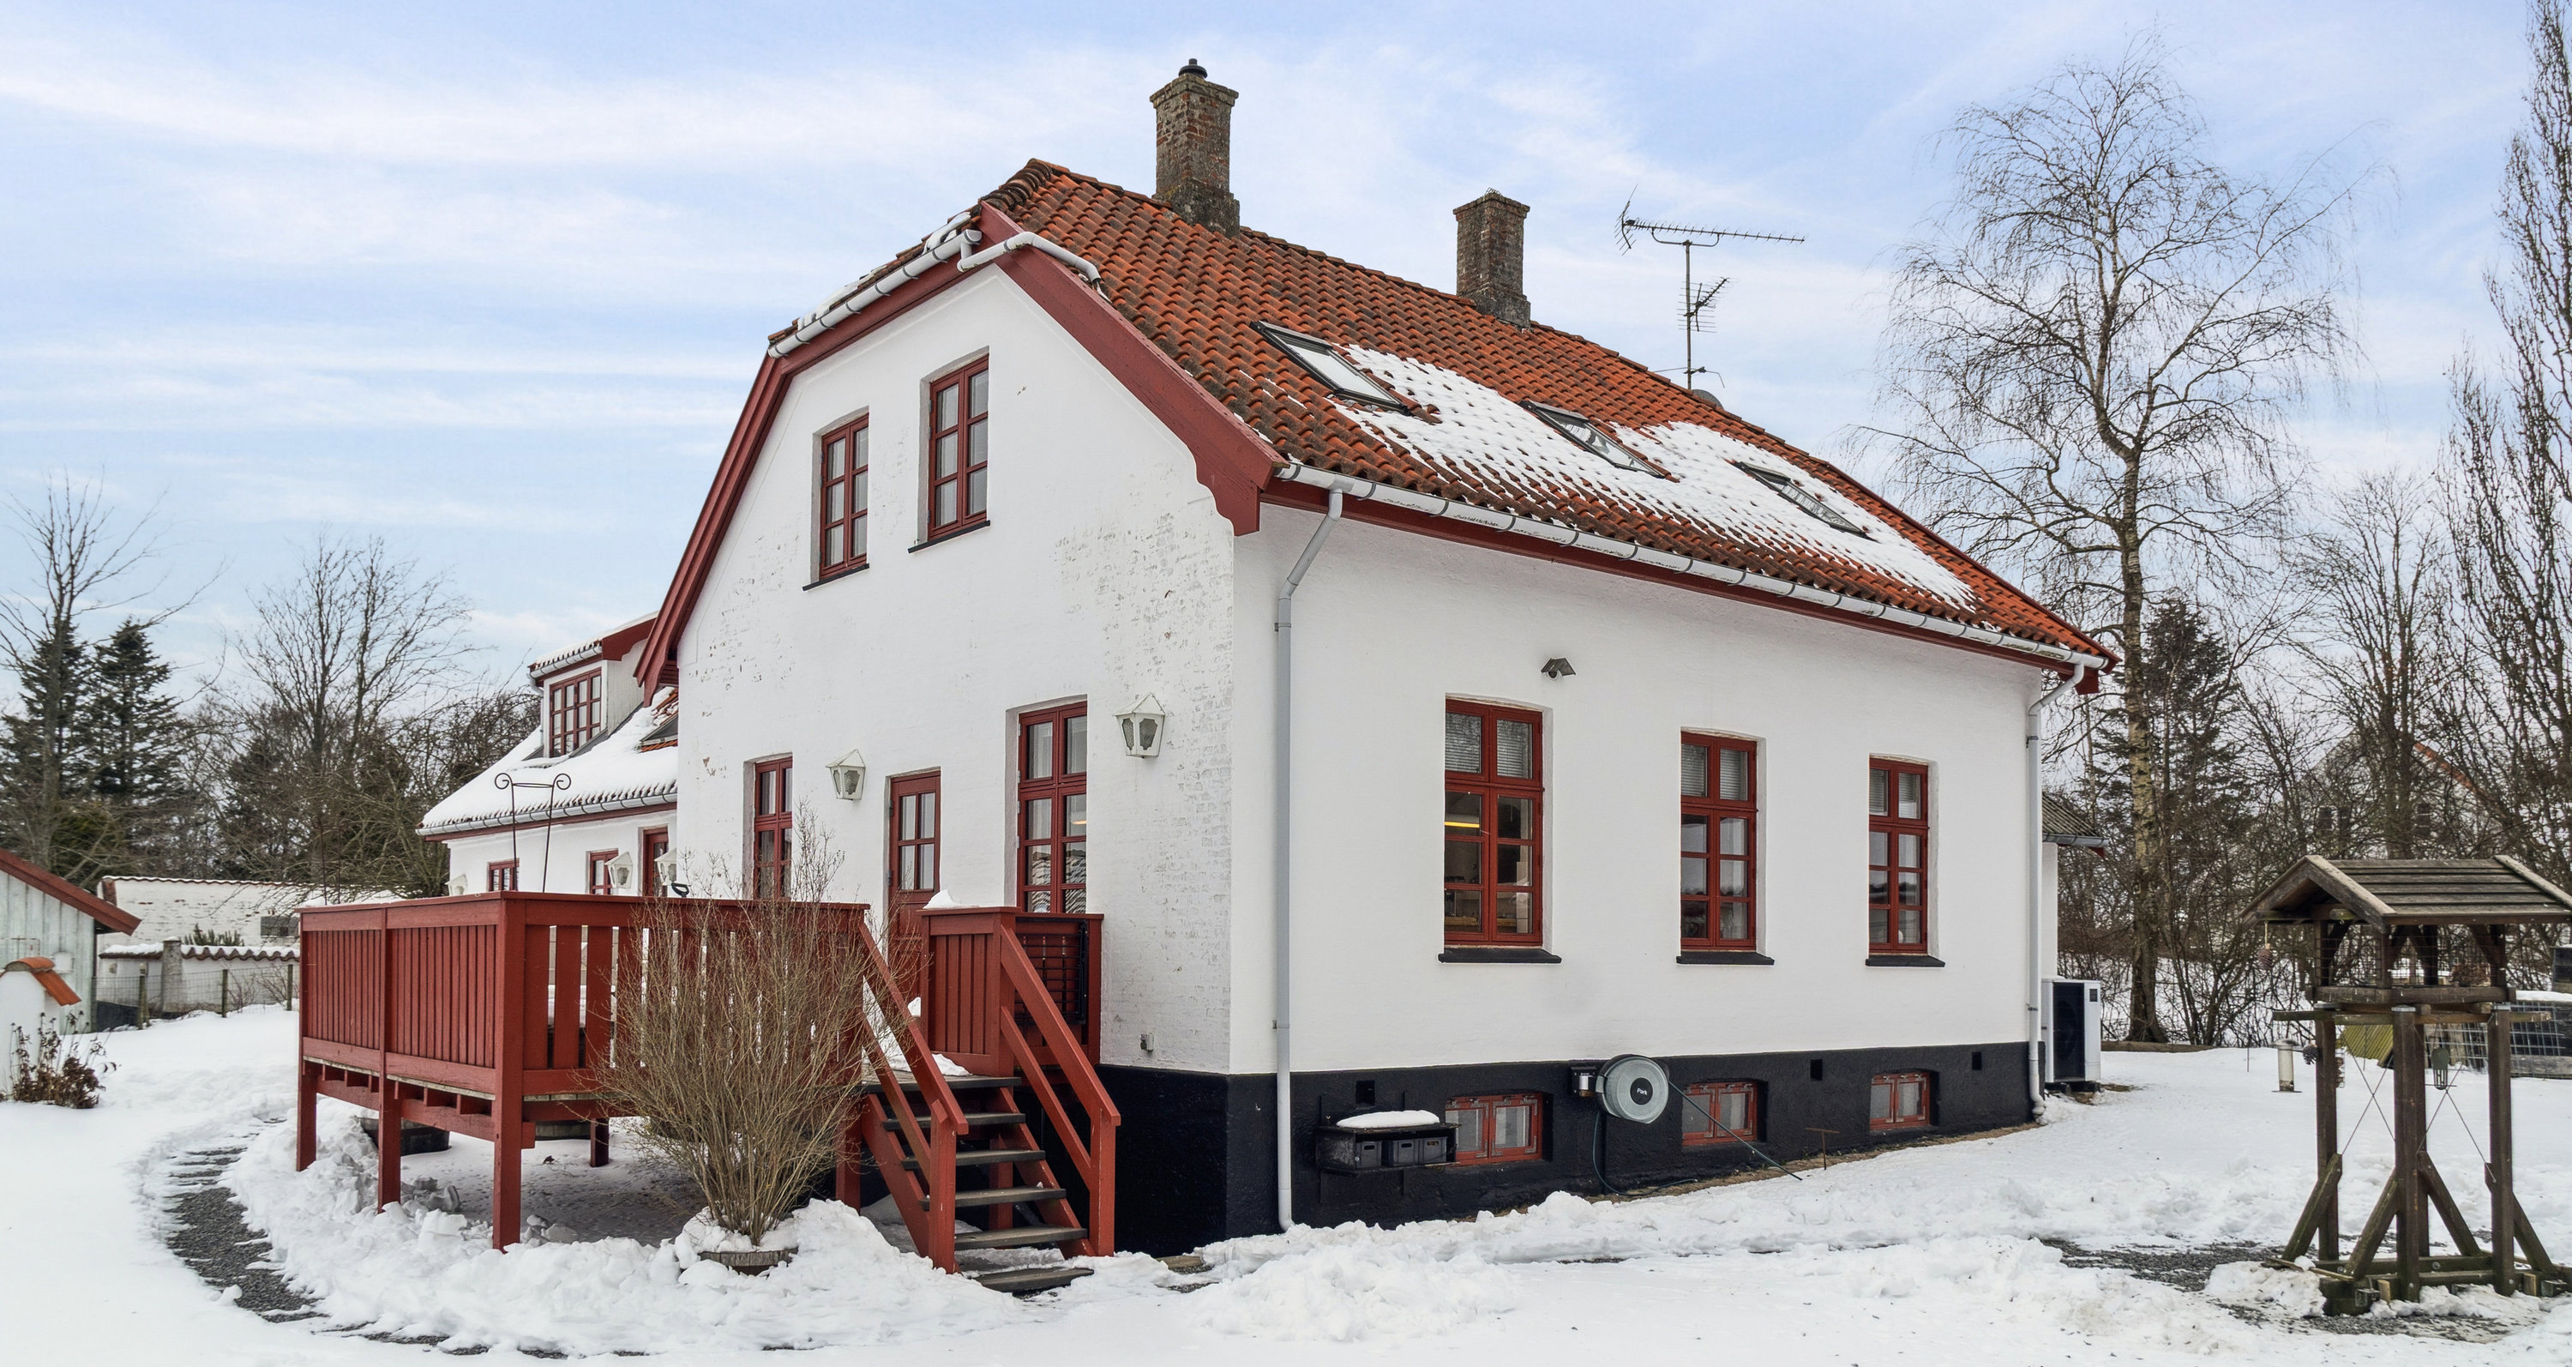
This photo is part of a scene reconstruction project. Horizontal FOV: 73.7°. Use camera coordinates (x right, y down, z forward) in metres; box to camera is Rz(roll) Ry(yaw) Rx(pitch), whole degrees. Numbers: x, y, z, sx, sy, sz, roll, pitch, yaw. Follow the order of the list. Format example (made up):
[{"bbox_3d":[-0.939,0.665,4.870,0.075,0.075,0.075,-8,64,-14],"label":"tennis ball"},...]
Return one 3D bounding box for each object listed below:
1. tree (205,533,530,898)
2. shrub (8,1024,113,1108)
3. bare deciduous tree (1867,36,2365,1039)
[{"bbox_3d":[-24.555,2.157,46.000,8.400,12.300,8.000,4,-8,-28],"label":"tree"},{"bbox_3d":[-12.081,3.765,16.900,1.000,0.880,0.900,5,-9,-35],"label":"shrub"},{"bbox_3d":[12.230,-2.254,25.300,7.200,14.500,7.000,-3,-8,26],"label":"bare deciduous tree"}]

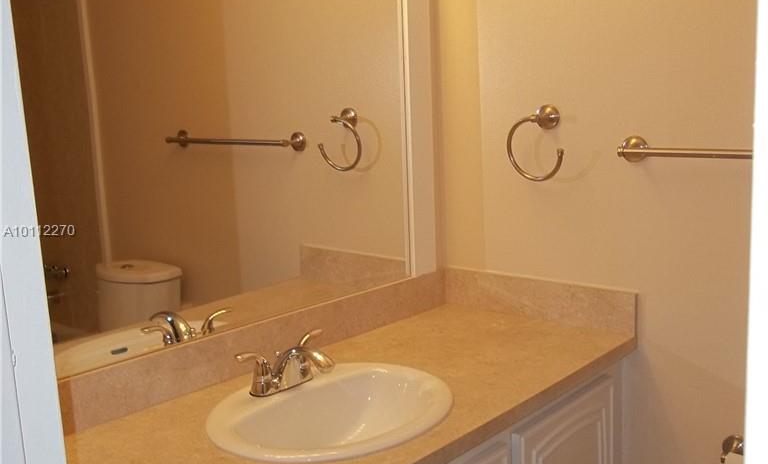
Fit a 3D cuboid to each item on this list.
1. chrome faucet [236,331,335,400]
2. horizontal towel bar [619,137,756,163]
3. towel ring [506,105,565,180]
[{"bbox_3d":[-0.165,0.261,1.536,0.155,0.090,0.225,7,13,42],"label":"chrome faucet"},{"bbox_3d":[0.770,-0.148,1.511,0.675,0.056,0.070,7,13,42],"label":"horizontal towel bar"},{"bbox_3d":[0.365,-0.208,1.877,0.161,0.179,0.070,7,13,42],"label":"towel ring"}]

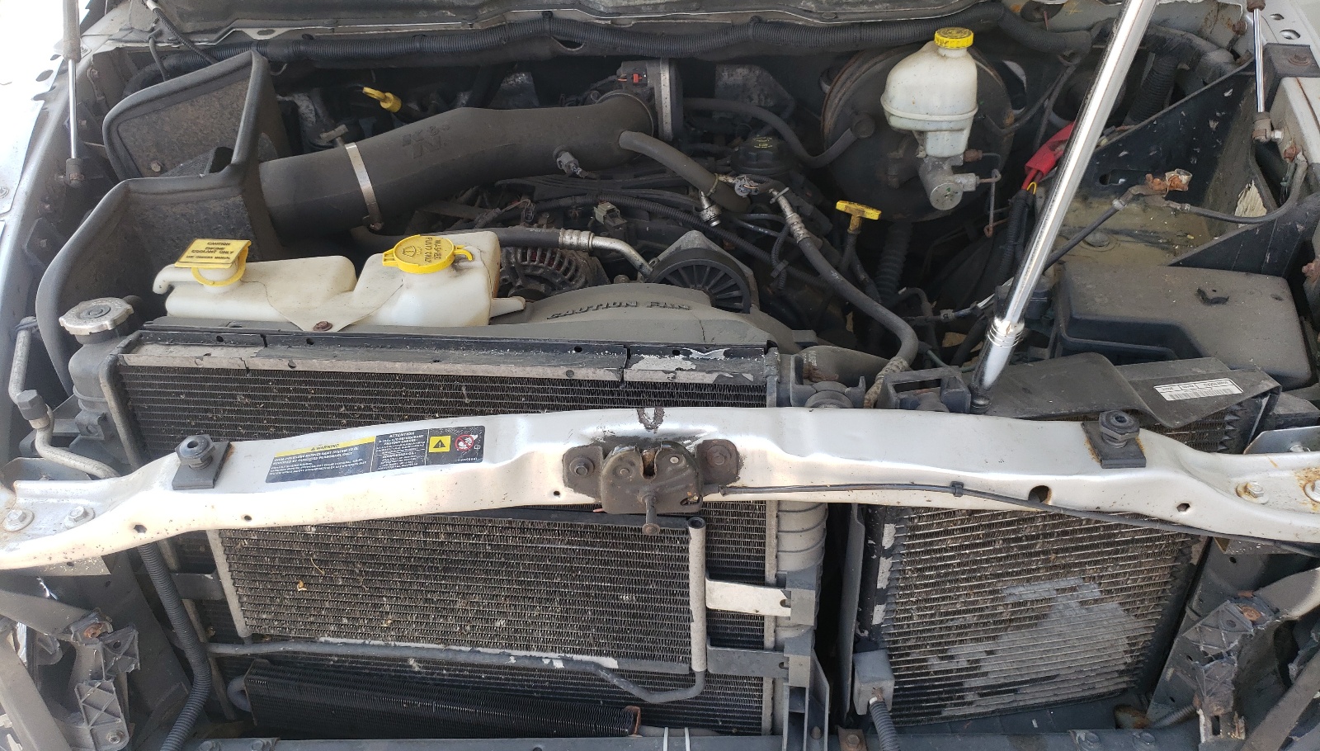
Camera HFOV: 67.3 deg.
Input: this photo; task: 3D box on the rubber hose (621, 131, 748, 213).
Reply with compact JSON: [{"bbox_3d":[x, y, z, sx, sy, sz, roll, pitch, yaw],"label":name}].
[{"bbox_3d":[0.025,-0.253,1.215,0.165,0.080,0.045,13,36,23],"label":"rubber hose"}]

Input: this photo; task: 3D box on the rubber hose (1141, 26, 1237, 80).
[{"bbox_3d":[0.758,-0.463,1.420,0.145,0.085,0.070,-1,33,2],"label":"rubber hose"}]

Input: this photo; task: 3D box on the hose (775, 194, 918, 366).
[{"bbox_3d":[0.234,-0.130,1.265,0.140,0.095,0.340,-2,33,2],"label":"hose"}]

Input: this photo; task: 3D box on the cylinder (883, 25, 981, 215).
[{"bbox_3d":[0.355,-0.335,1.315,0.122,0.205,0.180,-1,33,2],"label":"cylinder"}]

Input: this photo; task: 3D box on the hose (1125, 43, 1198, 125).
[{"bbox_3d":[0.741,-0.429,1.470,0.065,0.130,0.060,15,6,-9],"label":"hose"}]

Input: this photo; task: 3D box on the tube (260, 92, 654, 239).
[{"bbox_3d":[-0.242,-0.258,1.208,0.440,0.130,0.120,-11,34,-13],"label":"tube"}]

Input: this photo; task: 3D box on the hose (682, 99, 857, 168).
[{"bbox_3d":[0.161,-0.351,1.440,0.250,0.085,0.100,-2,33,2],"label":"hose"}]

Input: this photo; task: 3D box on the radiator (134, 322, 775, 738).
[{"bbox_3d":[-0.225,0.221,1.171,0.720,0.550,0.055,2,28,9],"label":"radiator"}]

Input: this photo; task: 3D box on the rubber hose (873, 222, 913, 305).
[{"bbox_3d":[0.360,-0.173,1.530,0.048,0.150,0.048,13,-10,-8],"label":"rubber hose"}]

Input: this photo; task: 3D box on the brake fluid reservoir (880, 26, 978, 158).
[{"bbox_3d":[0.356,-0.378,1.320,0.115,0.155,0.130,-2,33,2],"label":"brake fluid reservoir"}]

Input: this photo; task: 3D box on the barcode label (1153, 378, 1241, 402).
[{"bbox_3d":[0.532,0.014,0.980,0.076,0.002,0.025,-6,33,-6],"label":"barcode label"}]

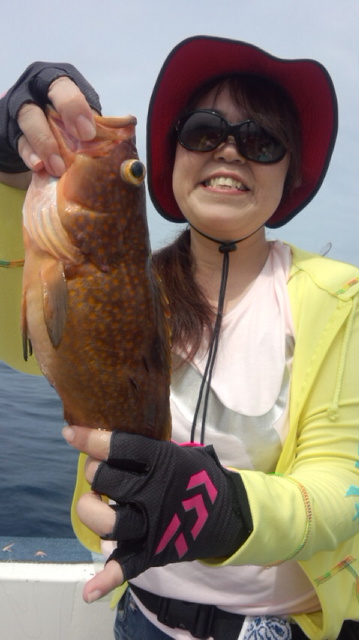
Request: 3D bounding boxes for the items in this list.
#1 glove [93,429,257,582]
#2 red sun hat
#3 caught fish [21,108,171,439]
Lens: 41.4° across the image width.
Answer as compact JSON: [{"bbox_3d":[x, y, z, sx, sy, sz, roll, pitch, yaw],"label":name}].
[{"bbox_3d":[-0.003,0.143,0.373,0.120,0.108,0.075,-16,-7,1],"label":"glove"},{"bbox_3d":[0.095,-0.288,0.700,0.280,0.170,0.305,4,-31,9],"label":"red sun hat"},{"bbox_3d":[-0.059,0.006,0.388,0.122,0.345,0.070,-4,0,-21],"label":"caught fish"}]

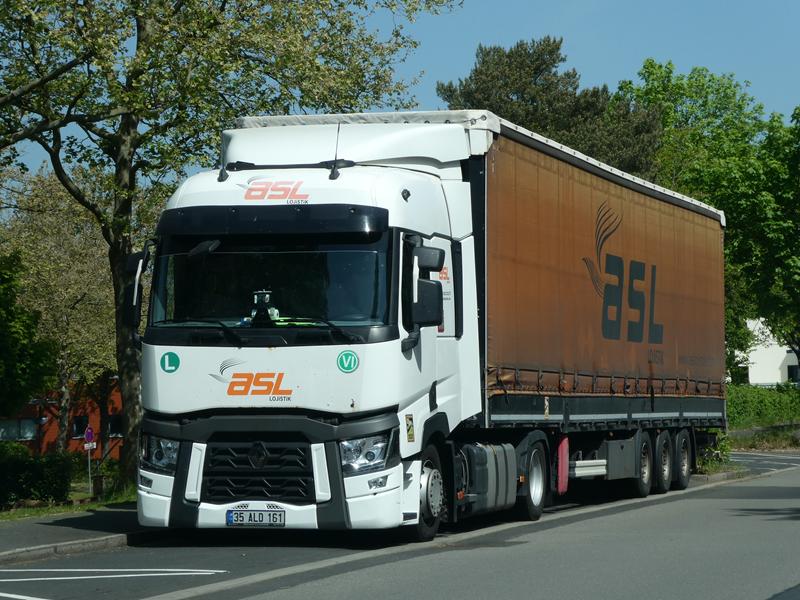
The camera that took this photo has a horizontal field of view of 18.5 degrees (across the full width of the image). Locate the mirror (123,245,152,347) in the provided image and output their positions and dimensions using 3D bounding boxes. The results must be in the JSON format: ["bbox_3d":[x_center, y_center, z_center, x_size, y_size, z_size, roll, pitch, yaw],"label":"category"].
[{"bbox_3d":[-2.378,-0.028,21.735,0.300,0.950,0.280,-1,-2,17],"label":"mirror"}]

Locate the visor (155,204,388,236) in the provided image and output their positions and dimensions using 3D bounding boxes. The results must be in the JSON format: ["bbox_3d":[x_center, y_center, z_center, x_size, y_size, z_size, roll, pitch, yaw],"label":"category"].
[{"bbox_3d":[-1.142,-0.666,21.141,2.220,0.330,0.420,-1,-2,17],"label":"visor"}]

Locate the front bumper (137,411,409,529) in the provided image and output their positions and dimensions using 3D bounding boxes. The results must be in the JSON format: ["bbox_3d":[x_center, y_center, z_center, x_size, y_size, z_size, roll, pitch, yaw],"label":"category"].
[{"bbox_3d":[-1.156,1.451,21.014,2.520,0.990,0.550,-1,-2,17],"label":"front bumper"}]

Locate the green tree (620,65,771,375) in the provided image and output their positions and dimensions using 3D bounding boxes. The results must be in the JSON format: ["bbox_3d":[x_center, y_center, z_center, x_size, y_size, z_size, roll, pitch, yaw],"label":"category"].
[{"bbox_3d":[7.504,-1.312,62.000,5.200,9.600,5.200,0,-2,0],"label":"green tree"}]

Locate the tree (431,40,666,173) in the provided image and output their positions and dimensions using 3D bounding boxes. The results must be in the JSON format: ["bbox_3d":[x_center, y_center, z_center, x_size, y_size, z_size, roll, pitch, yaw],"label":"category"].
[{"bbox_3d":[3.418,-1.324,56.000,5.400,9.400,5.200,0,-2,0],"label":"tree"}]

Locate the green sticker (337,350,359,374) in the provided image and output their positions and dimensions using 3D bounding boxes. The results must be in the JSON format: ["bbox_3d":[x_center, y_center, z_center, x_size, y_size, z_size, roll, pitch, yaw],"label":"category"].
[{"bbox_3d":[-0.441,0.522,20.649,0.200,0.200,0.012,-1,-2,17],"label":"green sticker"}]

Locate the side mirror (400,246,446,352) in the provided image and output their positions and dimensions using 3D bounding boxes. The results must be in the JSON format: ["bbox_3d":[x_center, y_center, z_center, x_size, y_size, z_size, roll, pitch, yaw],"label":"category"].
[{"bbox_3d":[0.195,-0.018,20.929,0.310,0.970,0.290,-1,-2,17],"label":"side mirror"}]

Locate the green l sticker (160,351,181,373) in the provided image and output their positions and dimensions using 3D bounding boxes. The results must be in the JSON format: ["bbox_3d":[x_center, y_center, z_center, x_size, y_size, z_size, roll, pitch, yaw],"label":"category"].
[{"bbox_3d":[-1.975,0.529,21.104,0.185,0.185,0.012,-1,-2,17],"label":"green l sticker"}]

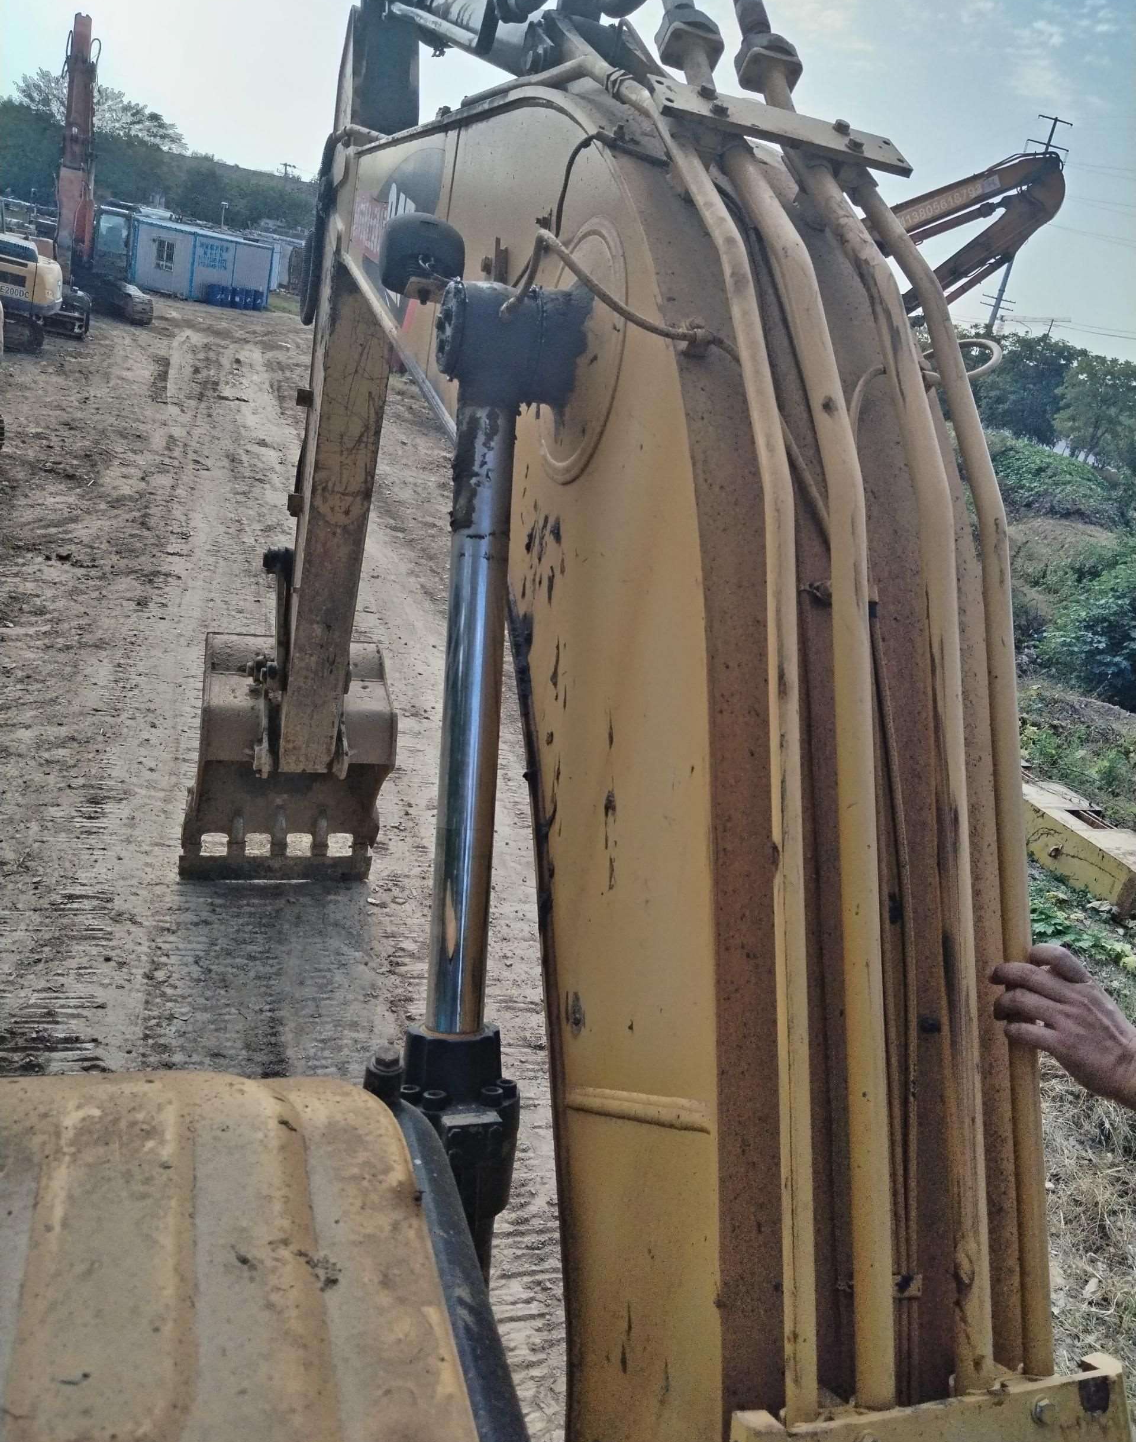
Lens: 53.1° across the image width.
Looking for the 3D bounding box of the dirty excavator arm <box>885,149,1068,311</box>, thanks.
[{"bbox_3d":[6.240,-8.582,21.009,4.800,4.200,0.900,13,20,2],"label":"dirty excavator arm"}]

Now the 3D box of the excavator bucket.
[{"bbox_3d":[-1.853,0.239,7.503,1.200,1.330,1.150,5,21,-19],"label":"excavator bucket"}]

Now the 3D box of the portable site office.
[{"bbox_3d":[-16.676,-20.572,51.033,5.900,2.700,2.700,-2,24,-33],"label":"portable site office"}]

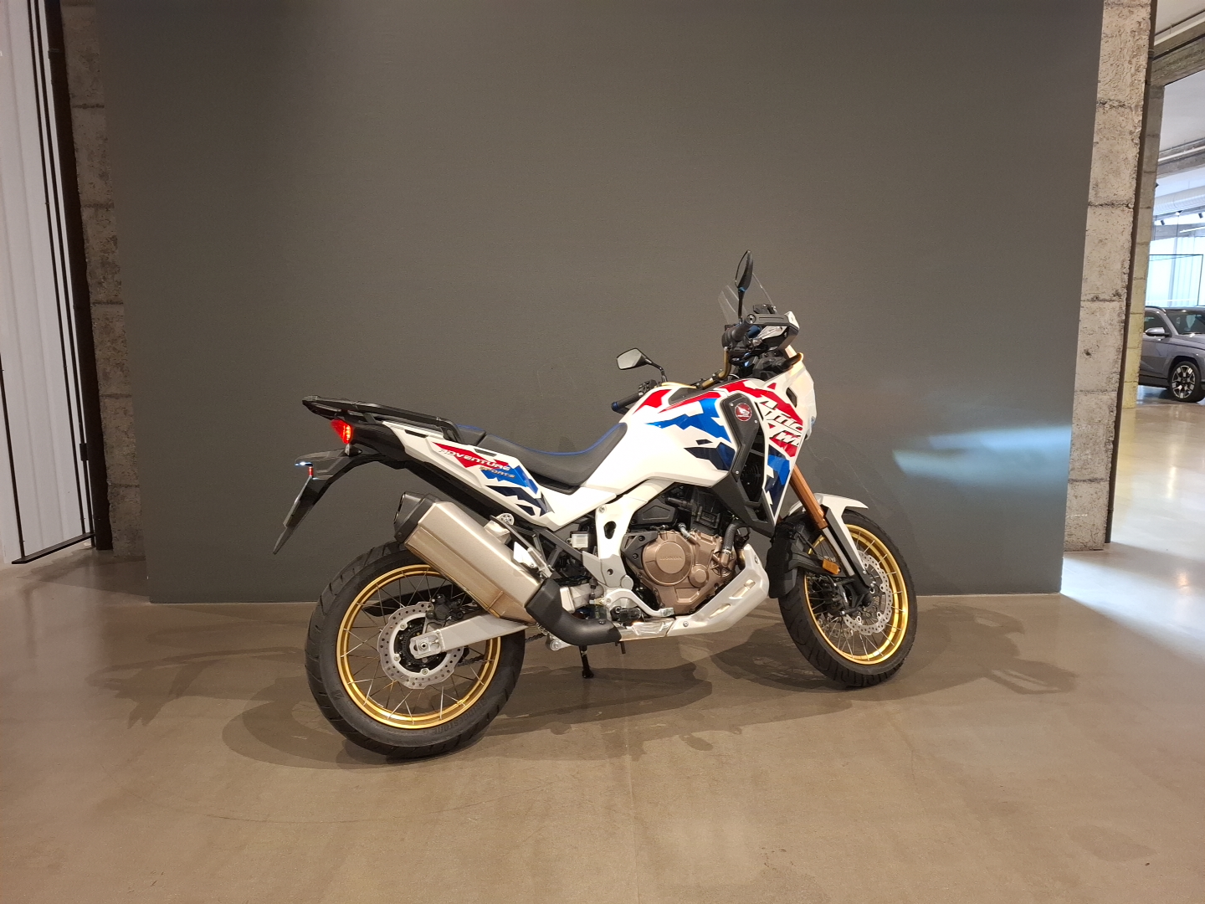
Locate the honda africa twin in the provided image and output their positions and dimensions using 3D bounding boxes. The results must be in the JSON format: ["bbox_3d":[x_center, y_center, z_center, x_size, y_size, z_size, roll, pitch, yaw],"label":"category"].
[{"bbox_3d":[0.066,0.097,2.849,2.295,1.500,0.910,-3,9,-18],"label":"honda africa twin"}]

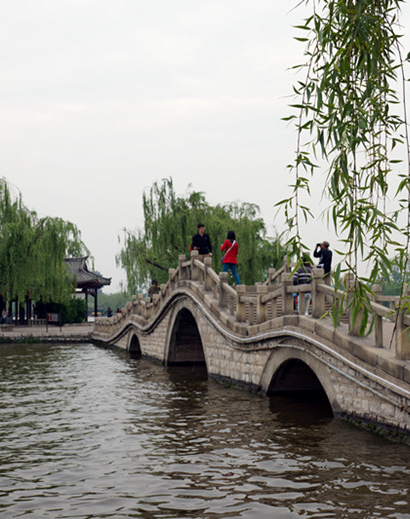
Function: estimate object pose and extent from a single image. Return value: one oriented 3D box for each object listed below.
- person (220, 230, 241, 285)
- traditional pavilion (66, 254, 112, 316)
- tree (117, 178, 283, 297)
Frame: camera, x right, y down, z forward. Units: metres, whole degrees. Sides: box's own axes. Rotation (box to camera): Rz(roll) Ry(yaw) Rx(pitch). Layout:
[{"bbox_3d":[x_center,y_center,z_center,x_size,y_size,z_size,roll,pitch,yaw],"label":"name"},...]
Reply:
[{"bbox_3d":[0.740,-0.010,24.600,0.530,1.630,0.420,1,-4,-14],"label":"person"},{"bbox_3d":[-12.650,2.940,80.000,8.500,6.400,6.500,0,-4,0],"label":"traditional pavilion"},{"bbox_3d":[-0.300,-0.330,56.000,11.000,10.000,10.000,0,-4,0],"label":"tree"}]

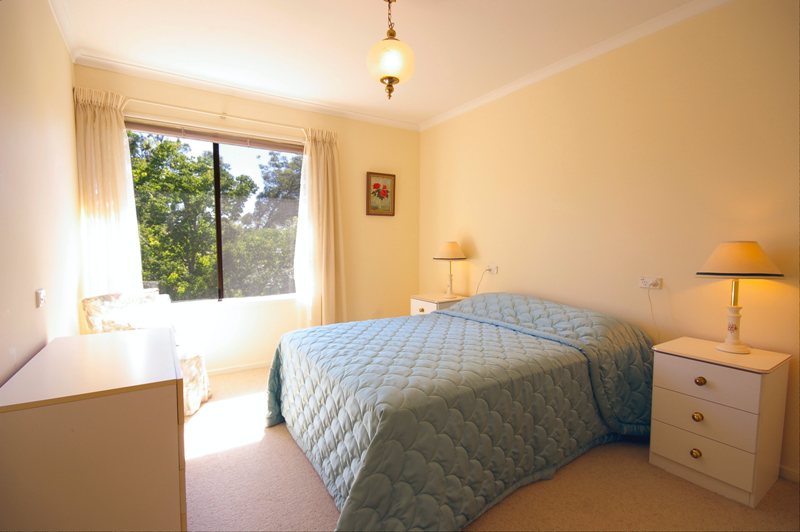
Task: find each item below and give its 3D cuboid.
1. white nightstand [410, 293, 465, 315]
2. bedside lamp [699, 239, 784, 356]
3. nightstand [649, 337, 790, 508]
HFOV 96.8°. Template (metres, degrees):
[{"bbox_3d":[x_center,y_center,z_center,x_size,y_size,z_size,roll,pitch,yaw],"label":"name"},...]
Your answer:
[{"bbox_3d":[0.411,0.624,3.496,0.425,0.600,0.410,-2,4,-34],"label":"white nightstand"},{"bbox_3d":[1.639,0.155,1.737,0.310,0.550,0.310,-2,4,-34],"label":"bedside lamp"},{"bbox_3d":[1.576,0.726,1.771,0.425,0.600,0.415,-2,4,-34],"label":"nightstand"}]

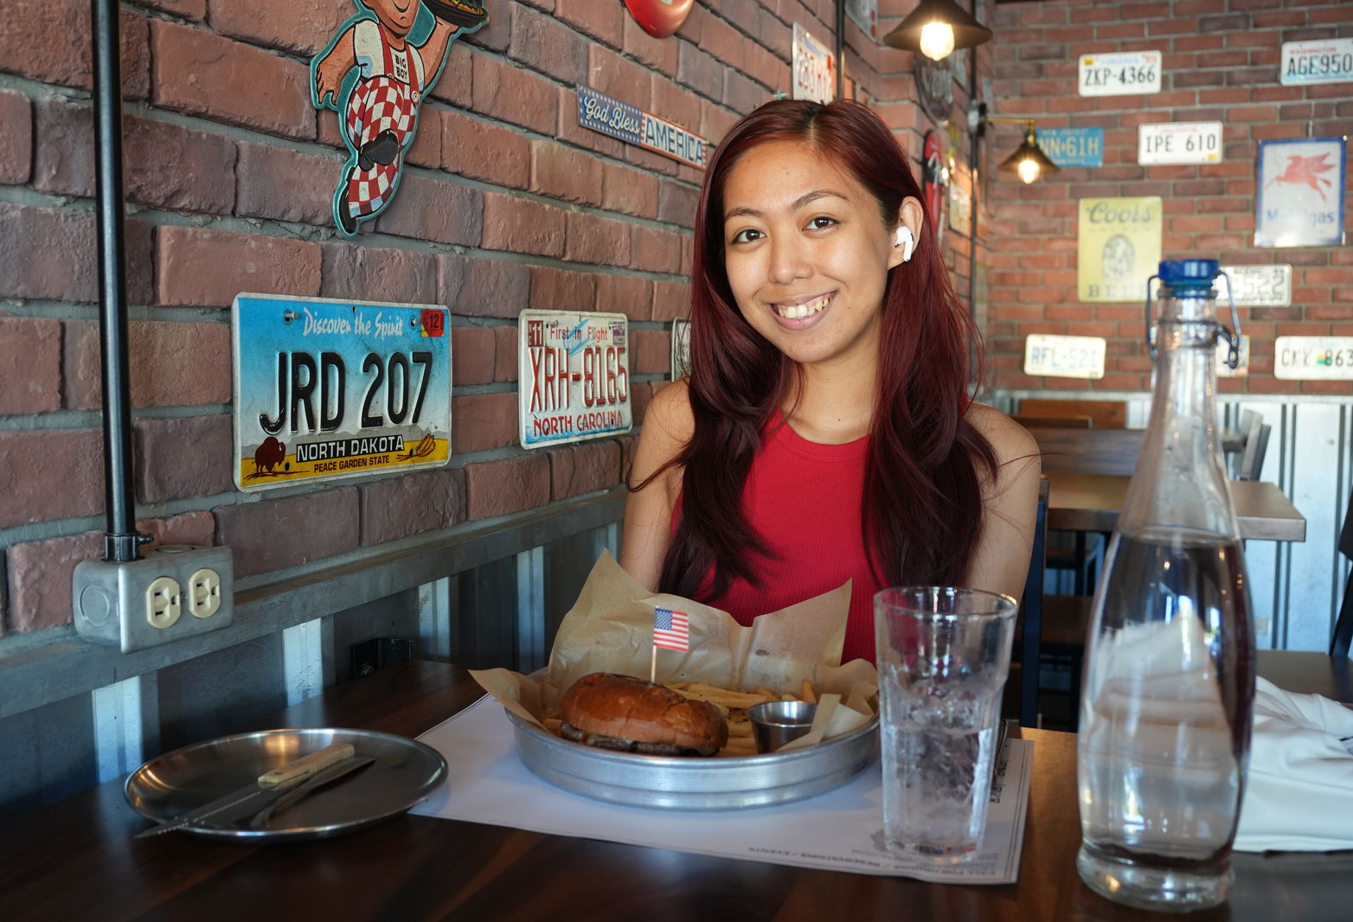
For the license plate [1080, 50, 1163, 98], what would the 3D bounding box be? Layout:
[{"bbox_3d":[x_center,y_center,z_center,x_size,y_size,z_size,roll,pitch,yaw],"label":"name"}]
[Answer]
[{"bbox_3d":[1.675,-1.460,4.646,0.305,0.153,0.010,2,6,22],"label":"license plate"}]

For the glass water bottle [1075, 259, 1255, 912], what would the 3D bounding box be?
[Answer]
[{"bbox_3d":[0.265,0.060,0.657,0.095,0.332,0.095,0,5,0],"label":"glass water bottle"}]

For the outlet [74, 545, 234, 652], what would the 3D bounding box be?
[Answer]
[{"bbox_3d":[-0.350,0.090,0.829,0.042,0.058,0.105,2,6,22],"label":"outlet"}]

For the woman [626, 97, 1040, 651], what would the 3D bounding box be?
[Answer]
[{"bbox_3d":[0.104,0.301,1.073,0.420,1.250,0.600,1,5,13],"label":"woman"}]

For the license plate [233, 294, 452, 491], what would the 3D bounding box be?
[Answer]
[{"bbox_3d":[-0.274,-0.061,1.052,0.010,0.153,0.305,2,5,22],"label":"license plate"}]

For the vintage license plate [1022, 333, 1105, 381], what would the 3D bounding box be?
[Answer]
[{"bbox_3d":[1.520,-0.408,4.809,0.305,0.153,0.010,5,7,21],"label":"vintage license plate"}]

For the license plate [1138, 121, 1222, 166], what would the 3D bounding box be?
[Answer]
[{"bbox_3d":[1.970,-1.237,4.800,0.305,0.152,0.012,2,6,19],"label":"license plate"}]

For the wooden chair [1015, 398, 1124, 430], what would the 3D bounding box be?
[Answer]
[{"bbox_3d":[1.412,0.211,4.453,0.430,0.850,0.480,2,6,21],"label":"wooden chair"}]

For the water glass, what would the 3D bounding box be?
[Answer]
[{"bbox_3d":[0.149,0.148,0.693,0.080,0.144,0.080,2,6,22],"label":"water glass"}]

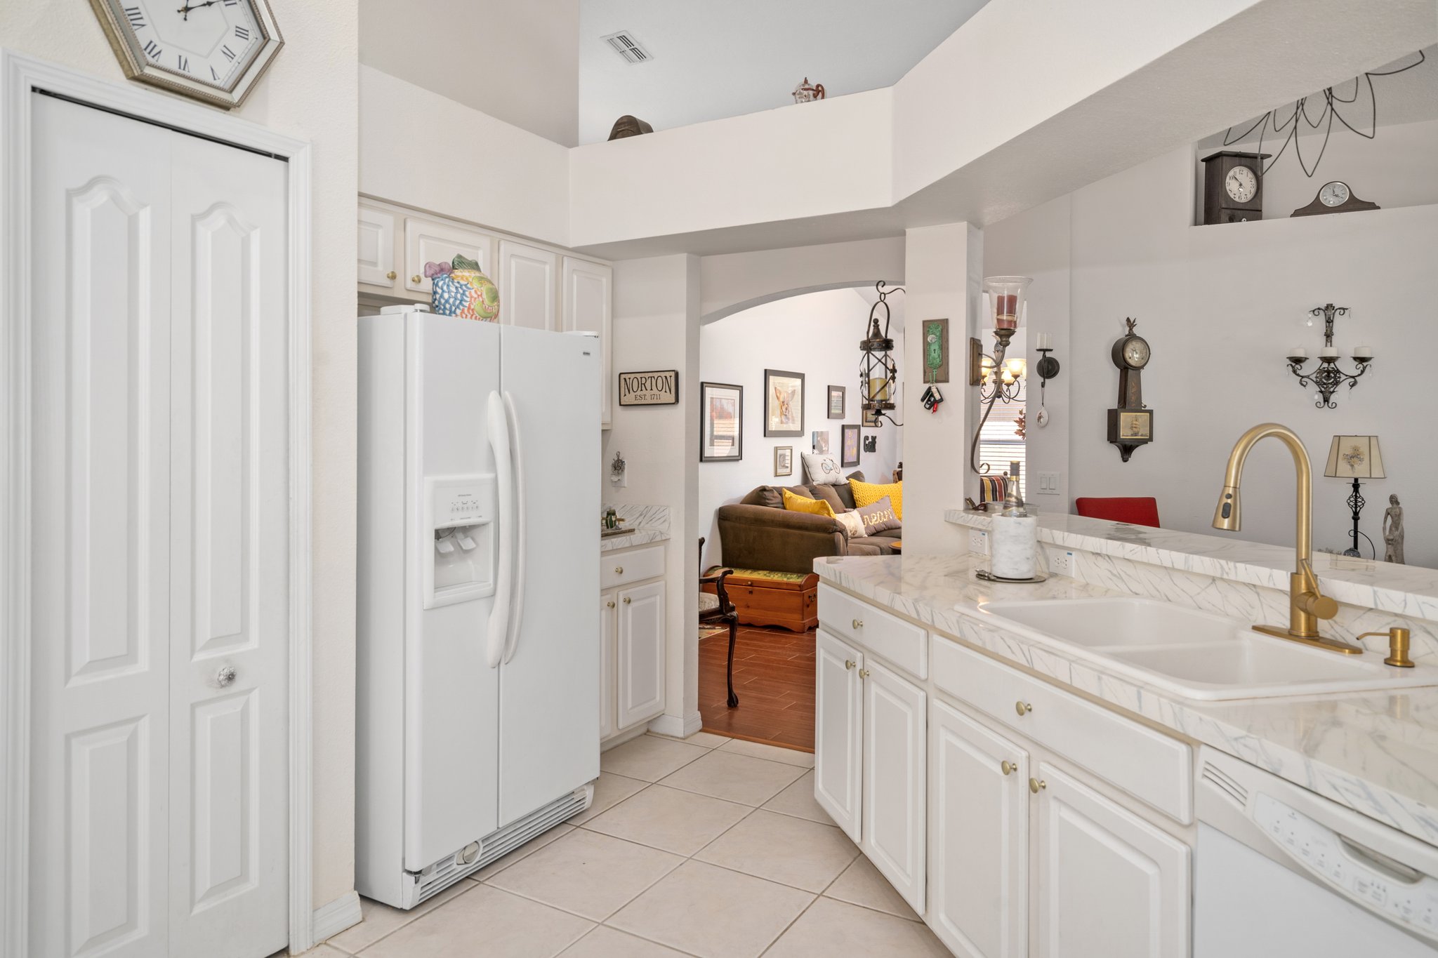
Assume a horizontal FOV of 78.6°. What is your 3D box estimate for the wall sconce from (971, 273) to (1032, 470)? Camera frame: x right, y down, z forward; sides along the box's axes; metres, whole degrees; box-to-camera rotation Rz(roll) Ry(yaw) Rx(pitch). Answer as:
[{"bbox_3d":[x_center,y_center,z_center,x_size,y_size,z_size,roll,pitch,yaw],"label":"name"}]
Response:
[{"bbox_3d":[1.063,-0.390,3.299,0.210,0.740,0.180,2,2,30],"label":"wall sconce"}]

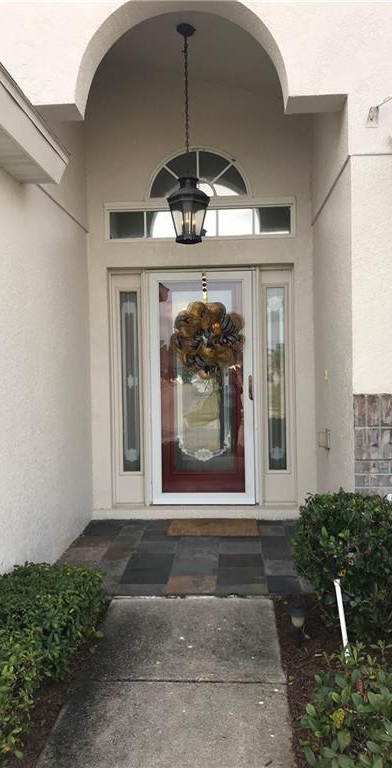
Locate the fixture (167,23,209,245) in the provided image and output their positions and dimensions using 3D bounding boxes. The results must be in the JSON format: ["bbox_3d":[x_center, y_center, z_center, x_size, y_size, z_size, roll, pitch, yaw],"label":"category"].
[{"bbox_3d":[-0.059,-1.842,4.573,0.320,1.611,0.310,-1,1,3],"label":"fixture"}]

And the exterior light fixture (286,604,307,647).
[{"bbox_3d":[0.536,1.290,3.305,0.115,0.225,0.115,-1,1,3],"label":"exterior light fixture"}]

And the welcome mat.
[{"bbox_3d":[0.148,1.196,5.215,0.750,0.020,0.460,-1,1,3],"label":"welcome mat"}]

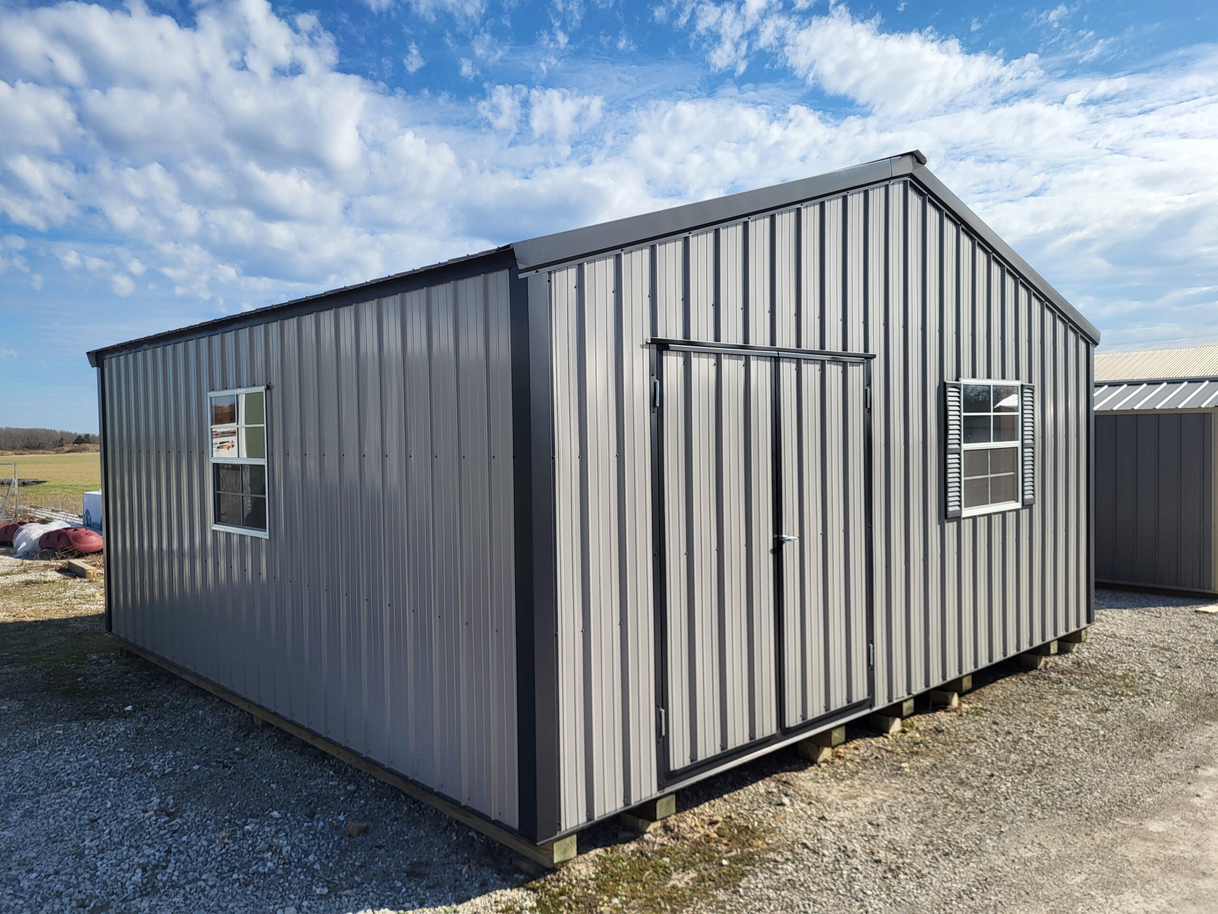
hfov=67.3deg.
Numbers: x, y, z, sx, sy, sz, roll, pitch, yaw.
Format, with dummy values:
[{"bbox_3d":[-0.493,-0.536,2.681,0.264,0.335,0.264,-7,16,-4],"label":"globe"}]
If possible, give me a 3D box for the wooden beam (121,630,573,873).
[{"bbox_3d":[-2.348,1.693,6.216,0.155,0.115,6.120,-3,2,-44],"label":"wooden beam"}]

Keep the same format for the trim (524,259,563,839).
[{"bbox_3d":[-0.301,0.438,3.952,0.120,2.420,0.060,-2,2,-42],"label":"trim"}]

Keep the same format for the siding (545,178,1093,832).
[{"bbox_3d":[1.937,-0.115,5.958,5.980,3.340,0.070,-2,2,-42],"label":"siding"}]

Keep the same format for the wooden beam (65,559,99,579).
[{"bbox_3d":[-7.928,1.684,13.768,0.135,0.135,1.369,-2,2,-40],"label":"wooden beam"}]

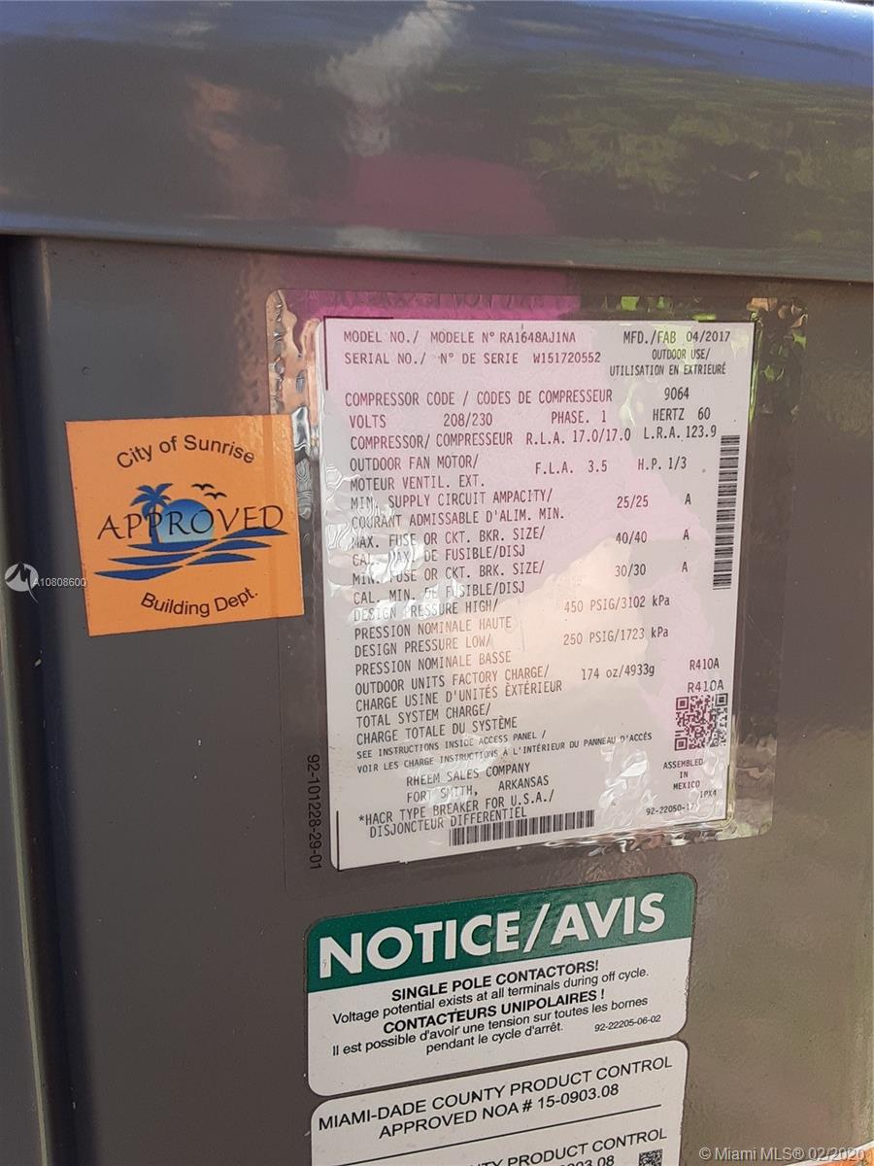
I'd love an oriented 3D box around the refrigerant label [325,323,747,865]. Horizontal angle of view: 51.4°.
[{"bbox_3d":[0.025,0.003,0.210,0.101,0.124,0.001,-3,11,-13],"label":"refrigerant label"}]

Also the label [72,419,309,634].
[{"bbox_3d":[-0.051,-0.012,0.188,0.044,0.044,0.001,-5,11,-13],"label":"label"}]

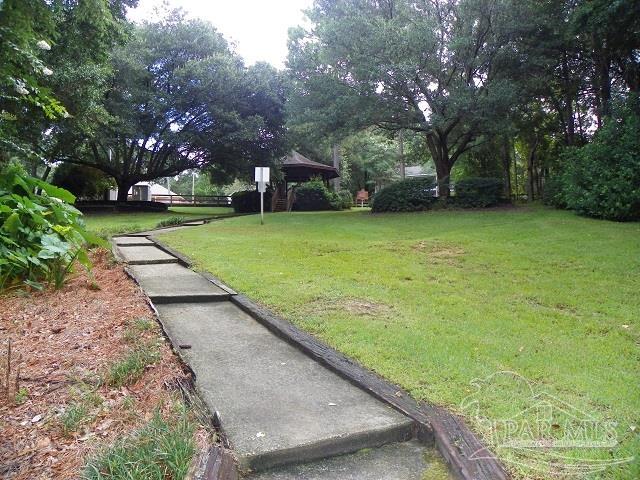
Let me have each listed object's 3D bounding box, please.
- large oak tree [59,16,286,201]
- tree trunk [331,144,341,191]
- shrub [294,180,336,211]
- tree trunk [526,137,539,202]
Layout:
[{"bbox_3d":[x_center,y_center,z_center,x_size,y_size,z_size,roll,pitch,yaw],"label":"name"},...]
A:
[{"bbox_3d":[-10.893,-9.638,35.500,16.500,13.600,15.000,0,4,0],"label":"large oak tree"},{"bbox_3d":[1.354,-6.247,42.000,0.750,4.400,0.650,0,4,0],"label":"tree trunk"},{"bbox_3d":[-0.295,-2.896,31.500,2.600,2.000,2.200,0,4,0],"label":"shrub"},{"bbox_3d":[15.030,-4.916,34.000,0.750,4.500,0.600,0,4,0],"label":"tree trunk"}]

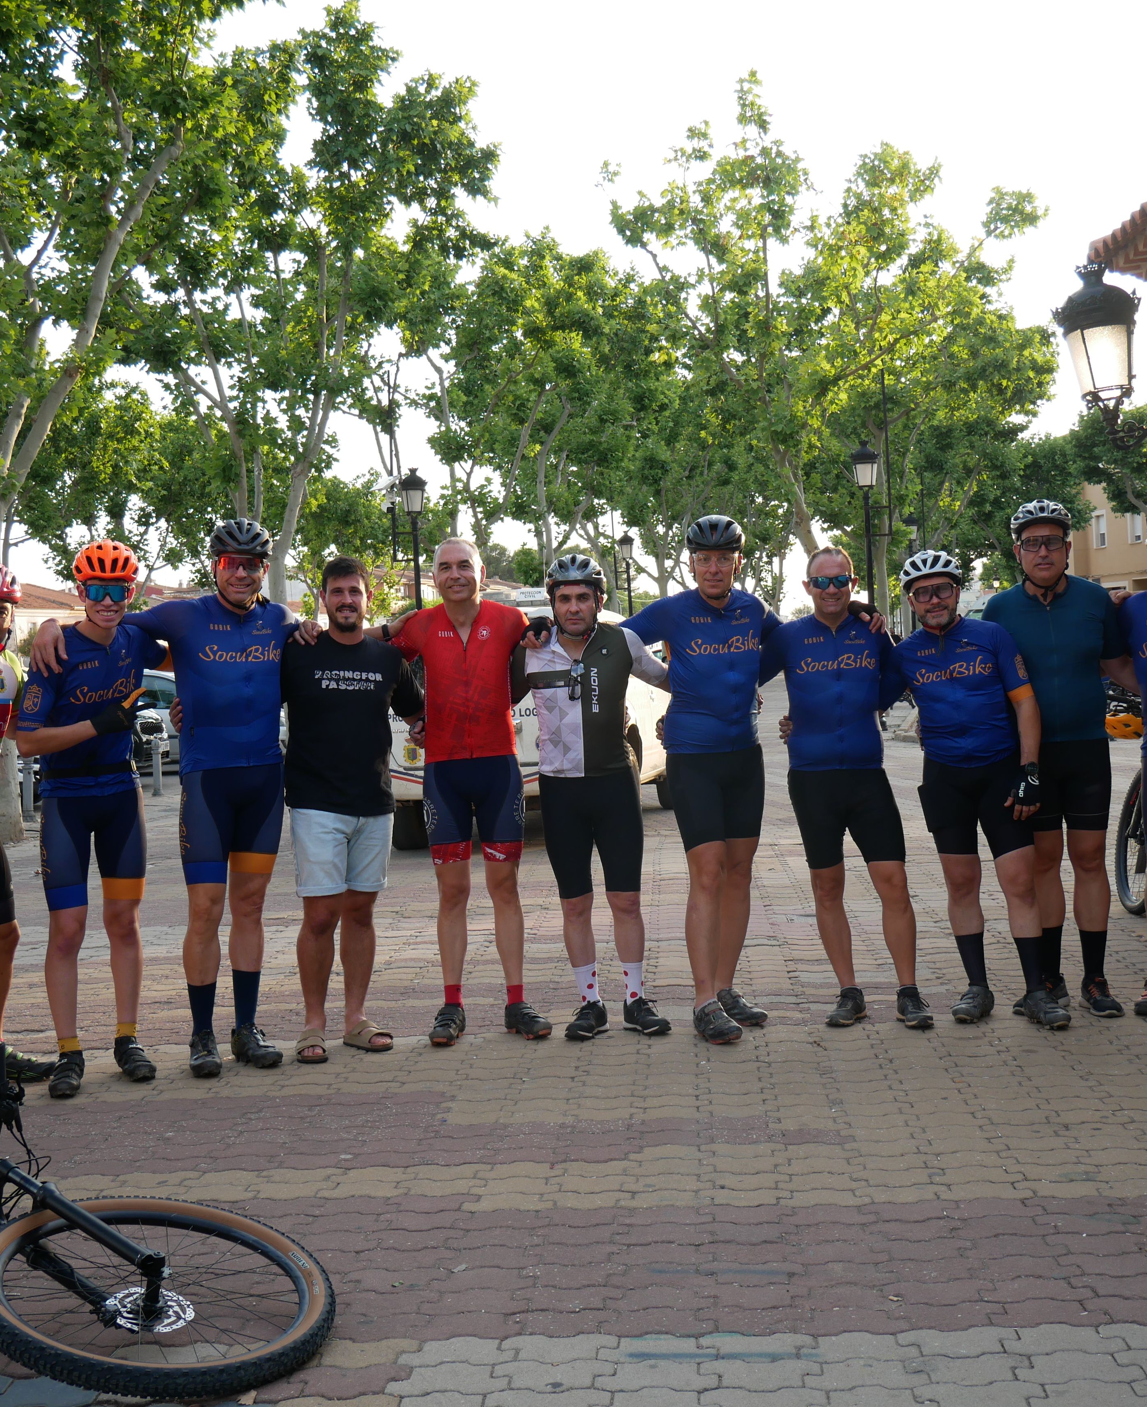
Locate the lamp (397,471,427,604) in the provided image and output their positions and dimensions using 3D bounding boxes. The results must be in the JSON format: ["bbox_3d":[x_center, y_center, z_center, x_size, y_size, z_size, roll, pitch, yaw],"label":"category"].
[{"bbox_3d":[-2.484,-1.308,31.512,0.470,4.957,0.470,-2,0,0],"label":"lamp"}]

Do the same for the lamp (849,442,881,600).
[{"bbox_3d":[4.715,-1.845,31.054,0.470,4.600,0.470,-2,1,18],"label":"lamp"}]

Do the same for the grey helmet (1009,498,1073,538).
[{"bbox_3d":[1.676,-0.659,6.996,0.215,0.160,0.275,-2,2,12],"label":"grey helmet"}]

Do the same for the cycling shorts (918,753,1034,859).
[{"bbox_3d":[1.460,0.360,7.058,0.410,0.410,0.270,-2,0,14],"label":"cycling shorts"}]

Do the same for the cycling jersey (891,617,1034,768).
[{"bbox_3d":[1.440,-0.043,7.220,0.530,0.560,0.310,-2,1,17],"label":"cycling jersey"}]

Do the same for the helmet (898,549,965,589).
[{"bbox_3d":[1.293,-0.485,7.058,0.220,0.160,0.275,-7,1,9],"label":"helmet"}]

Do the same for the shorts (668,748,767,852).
[{"bbox_3d":[0.529,0.336,7.220,0.360,0.410,0.270,-2,1,-12],"label":"shorts"}]

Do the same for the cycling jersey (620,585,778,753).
[{"bbox_3d":[0.474,-0.114,7.220,0.590,0.610,0.300,-2,1,-5],"label":"cycling jersey"}]

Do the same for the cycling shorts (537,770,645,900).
[{"bbox_3d":[0.066,0.482,7.290,0.380,0.495,0.270,-2,1,3],"label":"cycling shorts"}]

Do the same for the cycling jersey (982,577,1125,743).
[{"bbox_3d":[1.810,-0.166,7.380,0.560,0.625,0.300,-2,1,12],"label":"cycling jersey"}]

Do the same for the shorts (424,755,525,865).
[{"bbox_3d":[-0.356,0.375,7.029,0.380,0.430,0.270,-3,2,-3],"label":"shorts"}]

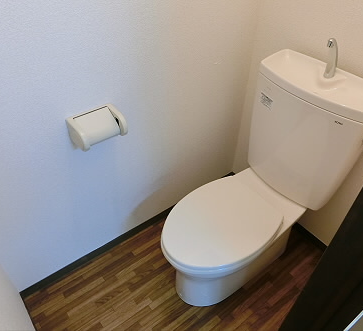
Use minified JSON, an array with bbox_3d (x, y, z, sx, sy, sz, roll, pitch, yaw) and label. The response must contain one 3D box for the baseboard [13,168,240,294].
[{"bbox_3d":[-0.185,0.320,1.663,1.260,0.070,0.017,-27,49,-27],"label":"baseboard"}]

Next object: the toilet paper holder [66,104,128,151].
[{"bbox_3d":[-0.274,-0.110,1.070,0.167,0.113,0.123,-27,49,-27],"label":"toilet paper holder"}]

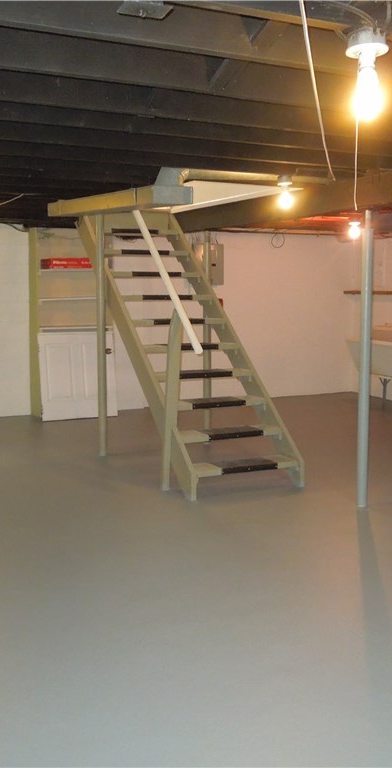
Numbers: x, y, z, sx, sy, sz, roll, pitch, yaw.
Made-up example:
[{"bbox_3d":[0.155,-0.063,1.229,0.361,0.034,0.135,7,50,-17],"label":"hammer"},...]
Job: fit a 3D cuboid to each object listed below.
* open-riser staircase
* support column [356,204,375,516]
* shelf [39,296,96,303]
[{"bbox_3d":[-0.182,-0.415,6.087,0.930,2.060,2.520,-4,9,-26],"label":"open-riser staircase"},{"bbox_3d":[1.077,-0.134,4.714,0.067,1.890,0.067,-4,9,-26],"label":"support column"},{"bbox_3d":[-1.305,-0.921,8.012,0.800,0.030,0.260,-4,9,-26],"label":"shelf"}]

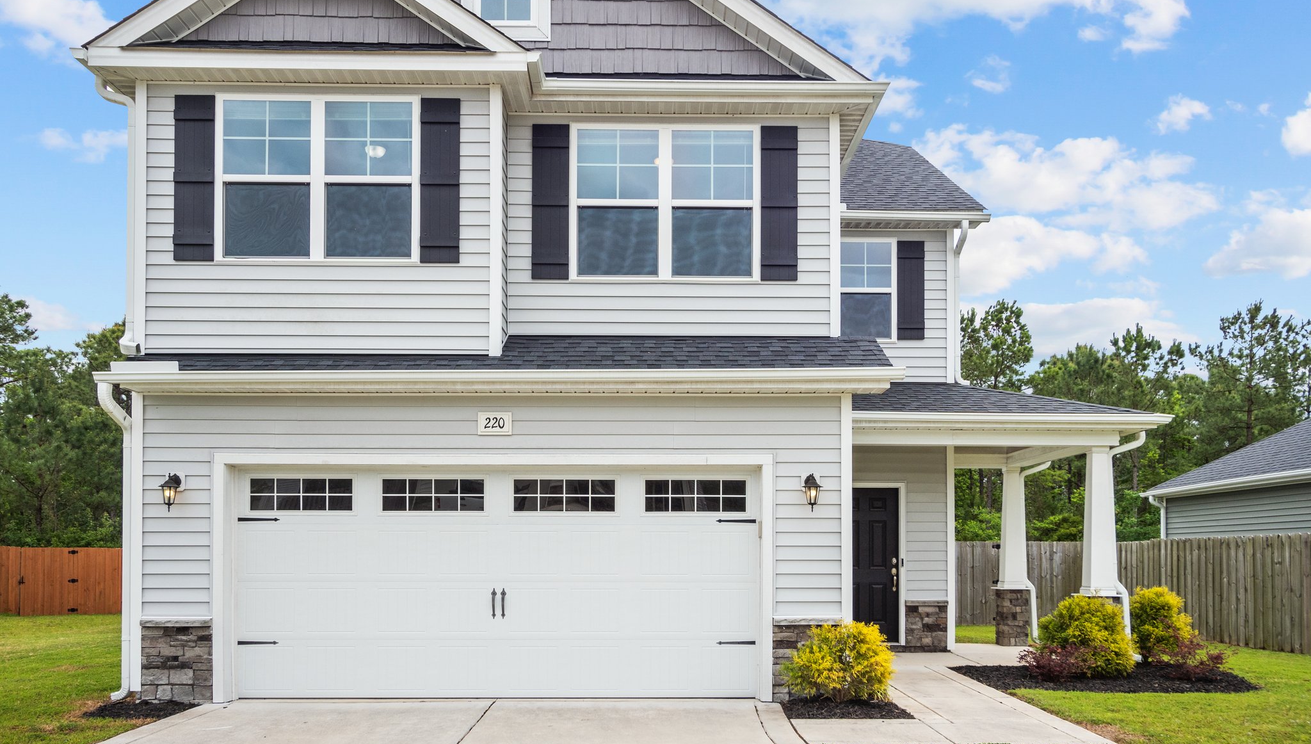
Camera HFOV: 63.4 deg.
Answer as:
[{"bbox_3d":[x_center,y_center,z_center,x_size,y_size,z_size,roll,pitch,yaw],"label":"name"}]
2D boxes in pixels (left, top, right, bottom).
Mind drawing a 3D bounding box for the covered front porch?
[{"bbox_3d":[3.620,1.700,12.700,3.600,3.450,3.200,0,-3,-1],"label":"covered front porch"}]

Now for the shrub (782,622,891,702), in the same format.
[{"bbox_3d":[1.572,2.488,9.120,0.970,0.690,0.930,0,-2,-1],"label":"shrub"}]

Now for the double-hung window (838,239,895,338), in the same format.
[{"bbox_3d":[2.756,-1.063,13.850,0.820,1.360,0.100,0,-3,-1],"label":"double-hung window"}]

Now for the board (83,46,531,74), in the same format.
[{"bbox_3d":[-3.073,-2.774,9.400,3.900,0.190,0.060,0,-3,-1],"label":"board"}]

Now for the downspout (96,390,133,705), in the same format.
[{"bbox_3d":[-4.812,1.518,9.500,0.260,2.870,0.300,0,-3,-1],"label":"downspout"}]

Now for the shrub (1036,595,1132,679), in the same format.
[{"bbox_3d":[4.447,2.734,10.950,0.990,0.870,0.950,0,-2,-1],"label":"shrub"}]

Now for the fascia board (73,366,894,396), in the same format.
[{"bbox_3d":[-1.370,0.072,9.300,7.100,0.200,0.130,0,-3,-1],"label":"fascia board"}]

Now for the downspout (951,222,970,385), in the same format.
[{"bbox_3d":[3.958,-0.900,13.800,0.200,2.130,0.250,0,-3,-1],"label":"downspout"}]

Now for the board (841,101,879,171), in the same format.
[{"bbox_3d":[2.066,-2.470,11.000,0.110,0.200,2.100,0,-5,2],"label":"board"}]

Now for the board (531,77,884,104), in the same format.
[{"bbox_3d":[0.517,-2.656,10.000,3.280,0.200,0.120,0,-3,-1],"label":"board"}]

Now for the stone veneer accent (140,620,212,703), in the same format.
[{"bbox_3d":[-4.299,2.597,9.500,0.645,0.745,0.130,0,-1,-1],"label":"stone veneer accent"}]

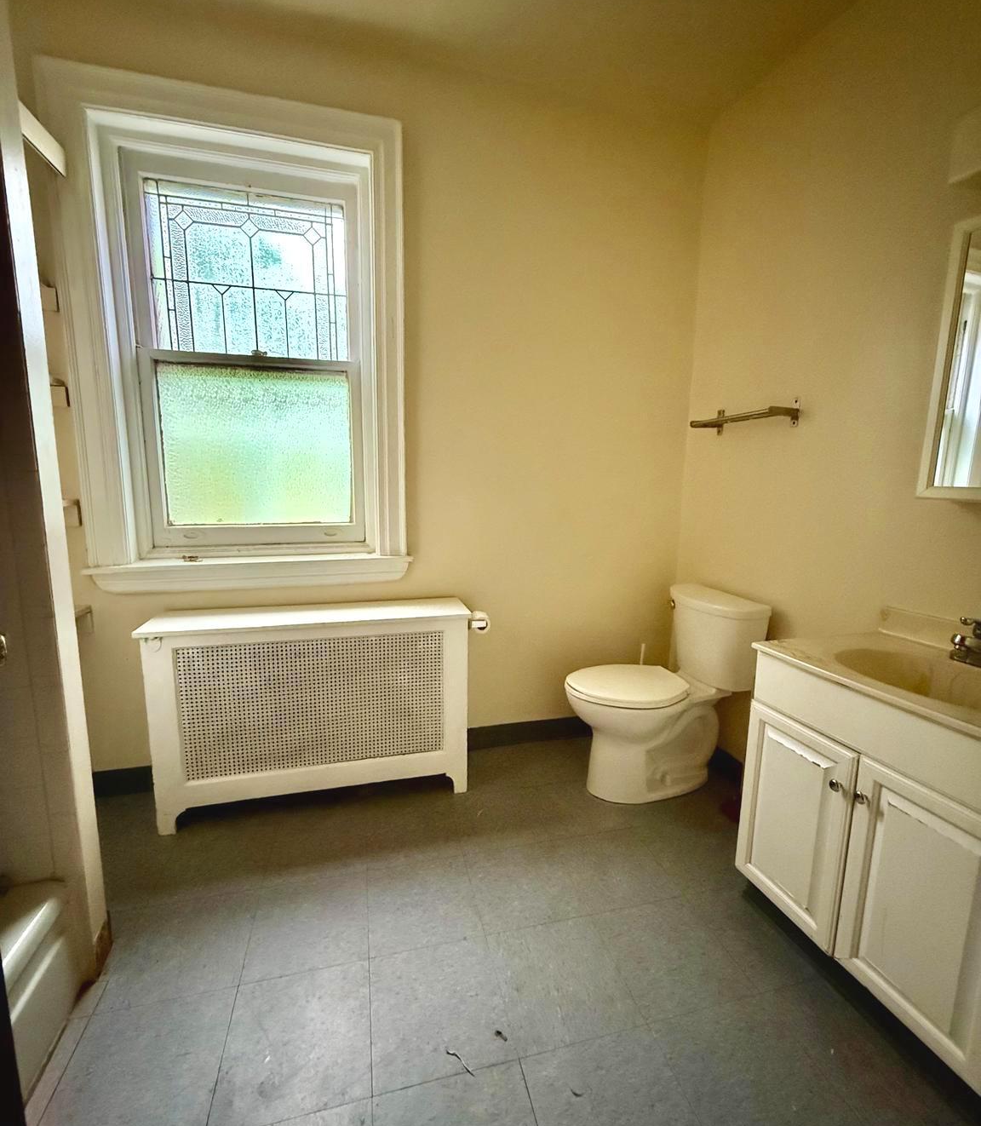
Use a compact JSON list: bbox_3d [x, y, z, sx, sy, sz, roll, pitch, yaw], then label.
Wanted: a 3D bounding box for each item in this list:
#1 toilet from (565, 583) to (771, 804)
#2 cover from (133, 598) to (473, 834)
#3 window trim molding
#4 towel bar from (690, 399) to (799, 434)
[{"bbox_3d":[0.620,0.503,2.085,0.670,0.754,0.439,-2,10,-14],"label":"toilet"},{"bbox_3d":[-0.627,0.528,1.969,1.088,0.707,0.283,-2,10,-14],"label":"cover"},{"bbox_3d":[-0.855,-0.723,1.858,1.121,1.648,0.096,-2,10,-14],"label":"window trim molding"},{"bbox_3d":[0.925,-0.537,1.952,0.117,0.096,0.424,-2,10,-14],"label":"towel bar"}]

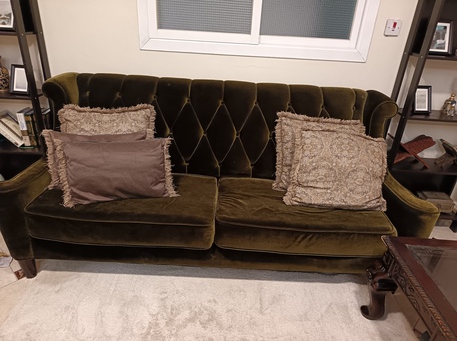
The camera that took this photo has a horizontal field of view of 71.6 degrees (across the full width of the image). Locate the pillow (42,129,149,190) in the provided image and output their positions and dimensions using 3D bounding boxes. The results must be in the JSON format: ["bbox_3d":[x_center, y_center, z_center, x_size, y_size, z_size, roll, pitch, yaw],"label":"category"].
[{"bbox_3d":[-0.705,-0.059,1.778,0.576,0.321,0.120,-2,13,-11],"label":"pillow"}]

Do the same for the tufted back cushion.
[{"bbox_3d":[-0.051,-0.231,1.939,1.900,0.585,0.270,3,27,-1],"label":"tufted back cushion"}]

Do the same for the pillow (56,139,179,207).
[{"bbox_3d":[-0.560,0.004,1.634,0.567,0.334,0.130,-4,15,-8],"label":"pillow"}]

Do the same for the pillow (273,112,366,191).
[{"bbox_3d":[0.538,-0.089,1.897,0.518,0.441,0.130,6,1,-3],"label":"pillow"}]

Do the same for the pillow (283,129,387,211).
[{"bbox_3d":[0.621,-0.005,1.802,0.525,0.420,0.140,7,-13,10],"label":"pillow"}]

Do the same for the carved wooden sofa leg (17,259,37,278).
[{"bbox_3d":[-1.067,0.506,1.698,0.060,0.125,0.060,3,27,-1],"label":"carved wooden sofa leg"}]

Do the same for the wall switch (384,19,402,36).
[{"bbox_3d":[0.975,-0.838,1.876,0.087,0.087,0.018,3,27,-1],"label":"wall switch"}]

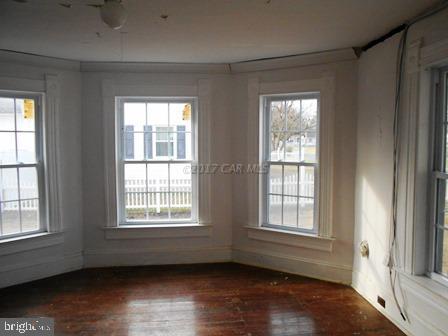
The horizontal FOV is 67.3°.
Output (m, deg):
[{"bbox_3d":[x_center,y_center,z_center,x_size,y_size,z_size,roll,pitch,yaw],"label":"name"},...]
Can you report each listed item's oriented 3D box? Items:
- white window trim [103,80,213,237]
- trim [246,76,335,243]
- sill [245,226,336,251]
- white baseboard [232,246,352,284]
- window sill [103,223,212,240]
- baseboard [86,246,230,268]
[{"bbox_3d":[-0.779,-0.122,4.022,1.257,1.815,0.080,0,4,-5],"label":"white window trim"},{"bbox_3d":[0.728,-0.107,3.759,0.972,1.778,0.080,2,5,29],"label":"trim"},{"bbox_3d":[0.706,0.803,3.817,1.080,0.135,0.120,2,5,29],"label":"sill"},{"bbox_3d":[0.711,1.105,3.848,1.410,0.217,0.040,2,5,29],"label":"white baseboard"},{"bbox_3d":[-0.790,0.776,4.068,1.294,0.135,0.120,0,4,-5],"label":"window sill"},{"bbox_3d":[-0.779,1.086,4.103,1.752,0.217,0.040,0,4,-5],"label":"baseboard"}]

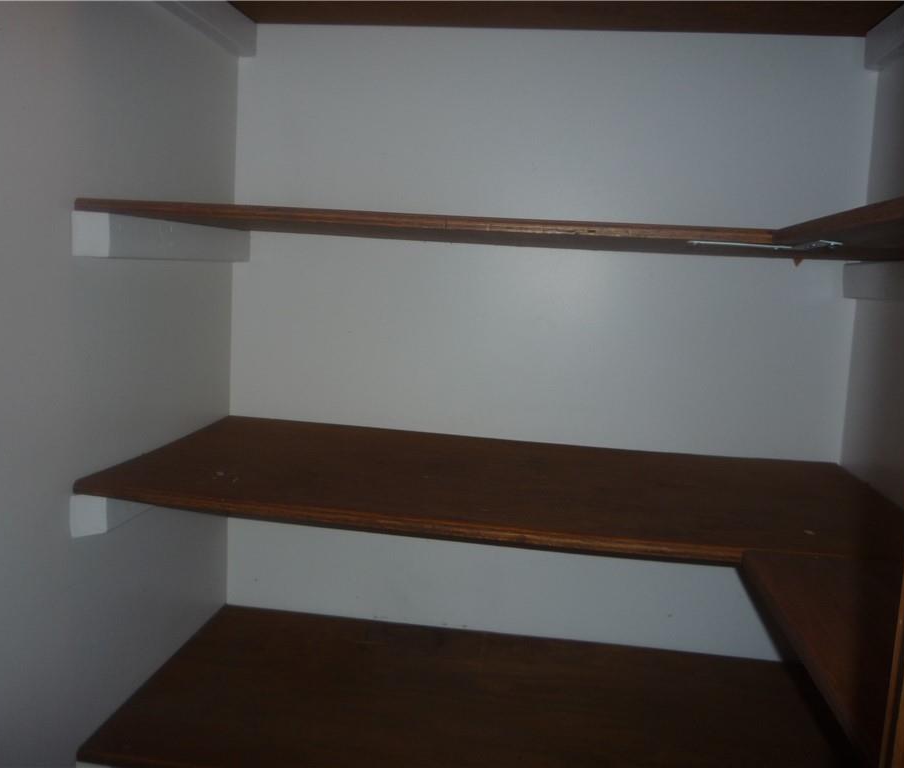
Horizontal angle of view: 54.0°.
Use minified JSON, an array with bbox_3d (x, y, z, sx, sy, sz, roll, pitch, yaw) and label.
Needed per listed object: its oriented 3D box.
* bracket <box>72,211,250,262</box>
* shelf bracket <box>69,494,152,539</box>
[{"bbox_3d":[-0.339,-0.176,1.102,0.025,0.045,0.436,4,7,7],"label":"bracket"},{"bbox_3d":[-0.354,0.113,1.138,0.028,0.043,0.440,4,7,7],"label":"shelf bracket"}]

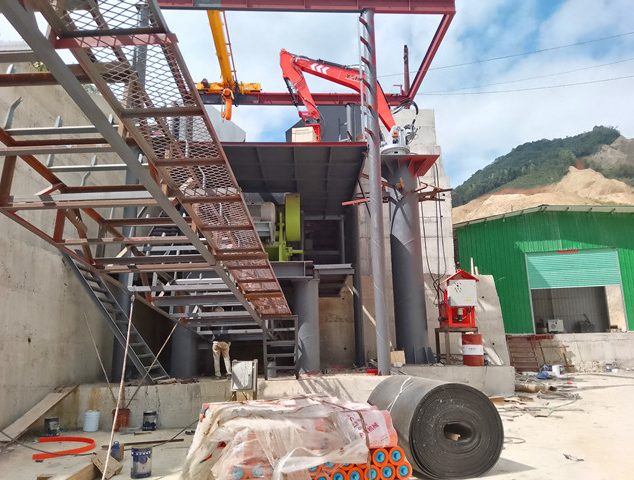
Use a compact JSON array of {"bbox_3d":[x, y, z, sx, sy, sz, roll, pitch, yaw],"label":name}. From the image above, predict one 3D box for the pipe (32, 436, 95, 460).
[{"bbox_3d":[-4.413,3.613,8.788,0.920,0.085,1.780,5,-14,-25],"label":"pipe"}]

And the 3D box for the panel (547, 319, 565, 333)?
[{"bbox_3d":[12.464,4.505,26.000,0.780,0.660,0.420,-5,-13,17],"label":"panel"}]

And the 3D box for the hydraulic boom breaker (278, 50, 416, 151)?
[{"bbox_3d":[1.001,-4.905,17.435,4.604,3.941,1.050,-2,-13,3],"label":"hydraulic boom breaker"}]

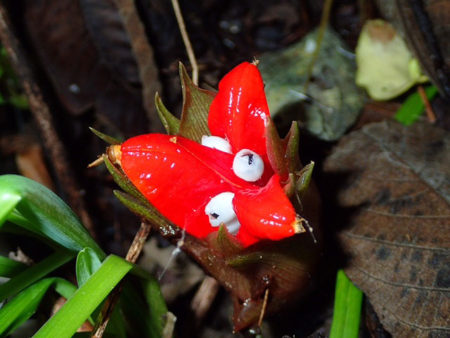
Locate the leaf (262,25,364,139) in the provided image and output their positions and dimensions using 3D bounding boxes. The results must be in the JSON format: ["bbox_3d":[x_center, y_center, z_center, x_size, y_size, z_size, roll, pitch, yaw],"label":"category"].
[{"bbox_3d":[0.034,-0.035,0.282,0.048,0.012,0.053,7,53,5],"label":"leaf"}]

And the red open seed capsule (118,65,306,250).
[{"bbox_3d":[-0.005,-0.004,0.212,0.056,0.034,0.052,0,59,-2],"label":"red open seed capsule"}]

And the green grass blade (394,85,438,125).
[{"bbox_3d":[0.078,-0.026,0.280,0.025,0.005,0.010,-36,61,-24],"label":"green grass blade"}]

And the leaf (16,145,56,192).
[{"bbox_3d":[-0.070,0.000,0.255,0.011,0.006,0.023,-33,60,-22],"label":"leaf"}]

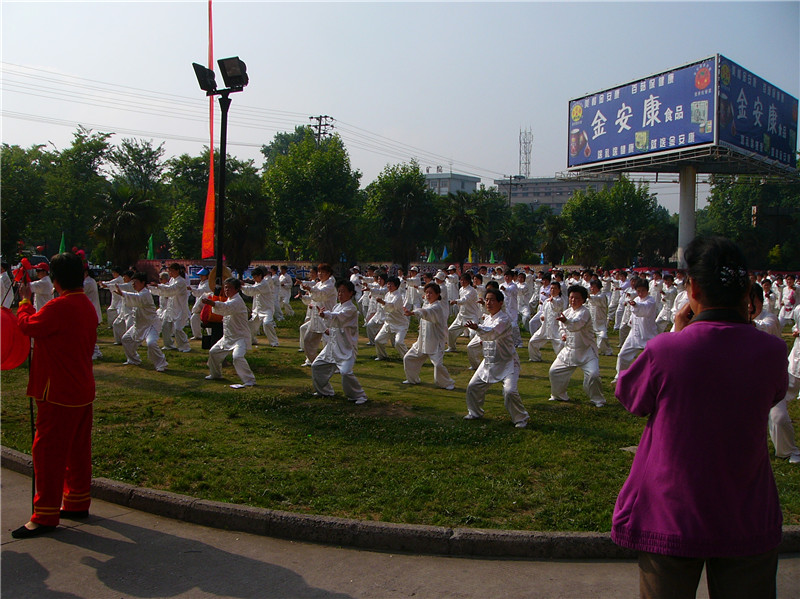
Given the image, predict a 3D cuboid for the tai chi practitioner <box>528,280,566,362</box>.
[{"bbox_3d":[2.594,0.389,14.427,0.600,1.422,0.800,-1,3,-40],"label":"tai chi practitioner"}]

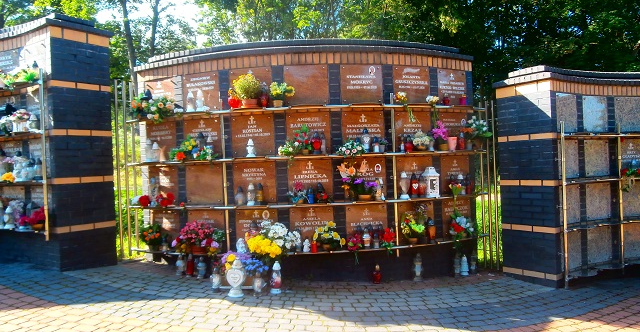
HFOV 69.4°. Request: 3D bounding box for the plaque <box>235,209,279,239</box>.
[{"bbox_3d":[-0.701,0.703,5.114,0.480,0.445,0.030,-2,0,9],"label":"plaque"}]

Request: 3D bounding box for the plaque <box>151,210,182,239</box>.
[{"bbox_3d":[-1.858,0.741,5.522,0.480,0.445,0.030,-2,0,30],"label":"plaque"}]

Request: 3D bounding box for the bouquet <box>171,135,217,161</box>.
[{"bbox_3d":[-1.436,-0.205,5.266,0.516,0.301,0.200,-2,0,20],"label":"bouquet"}]

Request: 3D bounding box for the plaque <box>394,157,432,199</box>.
[{"bbox_3d":[1.128,0.127,5.533,0.500,0.471,0.030,-2,0,-22],"label":"plaque"}]

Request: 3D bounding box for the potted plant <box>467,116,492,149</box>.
[{"bbox_3d":[2.021,-0.424,5.855,0.280,0.370,0.250,-2,0,-38],"label":"potted plant"}]

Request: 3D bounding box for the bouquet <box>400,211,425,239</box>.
[{"bbox_3d":[1.038,0.674,5.189,0.225,0.338,0.190,-2,0,-20],"label":"bouquet"}]

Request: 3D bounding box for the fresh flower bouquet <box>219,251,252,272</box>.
[{"bbox_3d":[-0.918,1.051,5.113,0.336,0.232,0.240,-2,0,9],"label":"fresh flower bouquet"}]

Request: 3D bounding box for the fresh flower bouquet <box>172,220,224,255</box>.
[{"bbox_3d":[-1.402,0.825,5.332,0.490,0.370,0.300,-2,0,20],"label":"fresh flower bouquet"}]

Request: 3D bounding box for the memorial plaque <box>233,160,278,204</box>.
[{"bbox_3d":[-0.748,0.192,5.327,0.500,0.471,0.030,-2,0,9],"label":"memorial plaque"}]

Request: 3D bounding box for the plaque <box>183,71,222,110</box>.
[{"bbox_3d":[-1.354,-0.842,5.309,0.482,0.455,0.030,-2,0,20],"label":"plaque"}]

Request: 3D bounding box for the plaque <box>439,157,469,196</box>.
[{"bbox_3d":[1.696,0.108,5.821,0.500,0.471,0.030,-2,0,-32],"label":"plaque"}]

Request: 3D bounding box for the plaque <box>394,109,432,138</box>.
[{"bbox_3d":[1.078,-0.412,5.319,0.480,0.445,0.030,-2,0,-22],"label":"plaque"}]

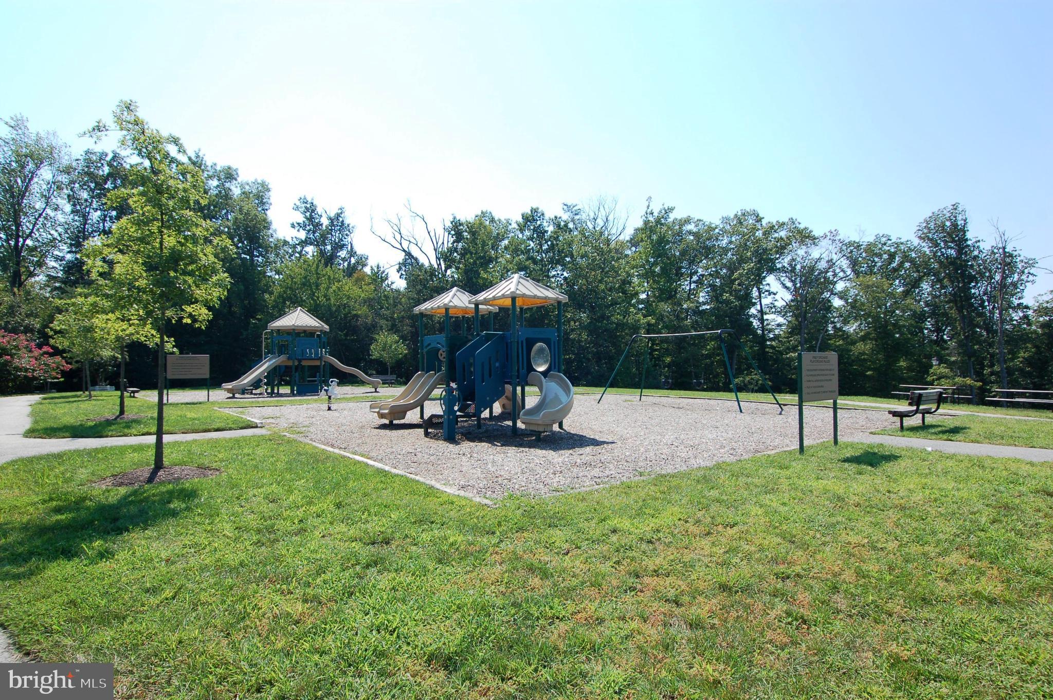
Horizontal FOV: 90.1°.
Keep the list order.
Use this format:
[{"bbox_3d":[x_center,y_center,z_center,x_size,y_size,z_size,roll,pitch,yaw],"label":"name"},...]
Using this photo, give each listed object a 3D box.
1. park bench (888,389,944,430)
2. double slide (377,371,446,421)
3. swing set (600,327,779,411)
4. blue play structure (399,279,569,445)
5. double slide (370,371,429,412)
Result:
[{"bbox_3d":[8.214,1.268,11.050,1.580,0.800,0.550,1,-2,-35],"label":"park bench"},{"bbox_3d":[-2.688,1.116,12.355,1.477,1.173,0.526,1,-2,-41],"label":"double slide"},{"bbox_3d":[5.199,0.658,17.588,2.227,2.460,5.607,1,-2,-37],"label":"swing set"},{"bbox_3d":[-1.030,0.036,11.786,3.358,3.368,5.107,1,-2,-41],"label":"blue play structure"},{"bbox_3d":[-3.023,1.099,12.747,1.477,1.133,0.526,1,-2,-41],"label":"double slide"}]

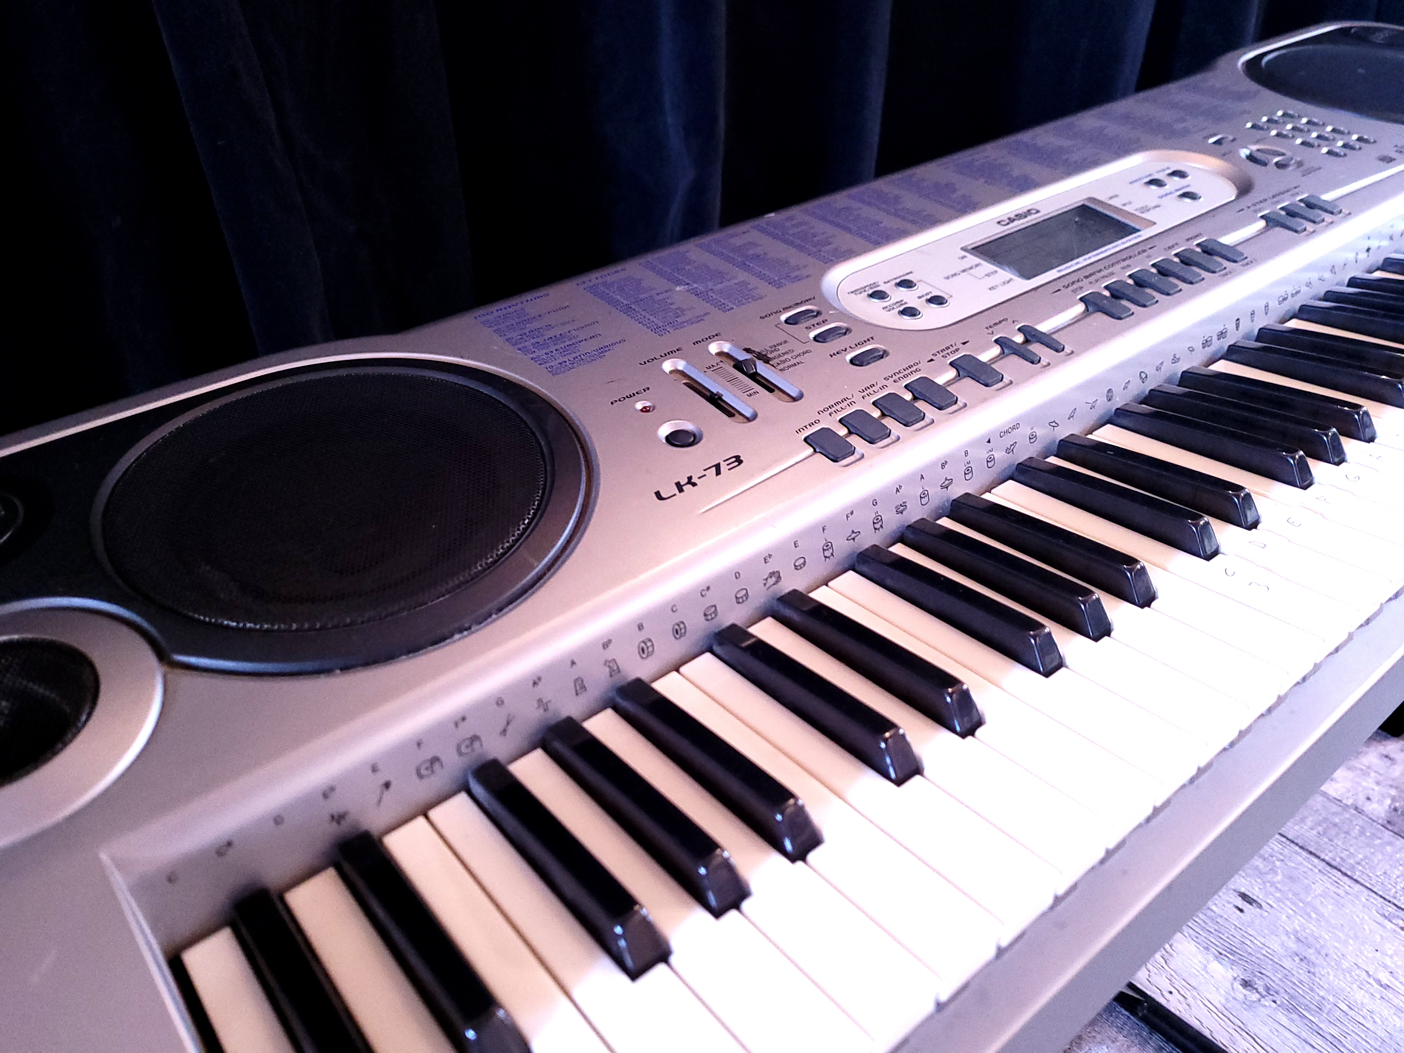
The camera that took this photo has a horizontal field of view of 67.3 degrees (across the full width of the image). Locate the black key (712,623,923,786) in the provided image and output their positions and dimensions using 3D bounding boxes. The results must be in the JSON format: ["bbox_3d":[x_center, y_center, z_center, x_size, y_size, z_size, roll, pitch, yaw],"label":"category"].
[{"bbox_3d":[0.034,0.053,0.337,0.010,0.013,0.088,-26,38,-30],"label":"black key"}]

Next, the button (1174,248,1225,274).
[{"bbox_3d":[0.258,-0.138,0.546,0.013,0.004,0.020,-26,48,-29],"label":"button"}]

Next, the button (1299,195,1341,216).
[{"bbox_3d":[0.359,-0.185,0.613,0.014,0.005,0.021,-26,49,-29],"label":"button"}]

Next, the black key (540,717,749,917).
[{"bbox_3d":[-0.019,0.079,0.303,0.011,0.013,0.088,-26,37,-29],"label":"black key"}]

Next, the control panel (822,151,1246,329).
[{"bbox_3d":[0.196,-0.161,0.578,0.325,0.011,0.083,-26,48,-29],"label":"control panel"}]

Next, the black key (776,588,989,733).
[{"bbox_3d":[0.057,0.042,0.352,0.011,0.012,0.087,-26,38,-29],"label":"black key"}]

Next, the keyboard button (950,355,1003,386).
[{"bbox_3d":[0.121,-0.067,0.461,0.011,0.004,0.022,-26,47,-30],"label":"keyboard button"}]

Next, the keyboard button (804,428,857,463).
[{"bbox_3d":[0.050,-0.033,0.411,0.013,0.004,0.018,-26,48,-29],"label":"keyboard button"}]

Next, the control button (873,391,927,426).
[{"bbox_3d":[0.082,-0.047,0.435,0.011,0.004,0.020,-26,47,-30],"label":"control button"}]

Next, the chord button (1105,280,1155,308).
[{"bbox_3d":[0.212,-0.113,0.521,0.011,0.004,0.025,-26,47,-30],"label":"chord button"}]

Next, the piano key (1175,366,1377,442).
[{"bbox_3d":[0.261,-0.058,0.479,0.011,0.013,0.088,-26,37,-29],"label":"piano key"}]

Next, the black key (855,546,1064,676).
[{"bbox_3d":[0.089,0.026,0.372,0.010,0.013,0.088,-26,38,-30],"label":"black key"}]

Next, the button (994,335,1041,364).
[{"bbox_3d":[0.141,-0.080,0.472,0.007,0.004,0.021,-26,48,-29],"label":"button"}]

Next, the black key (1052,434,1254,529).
[{"bbox_3d":[0.186,-0.021,0.433,0.011,0.012,0.087,-26,38,-29],"label":"black key"}]

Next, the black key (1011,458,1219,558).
[{"bbox_3d":[0.163,-0.011,0.419,0.010,0.013,0.088,-26,38,-30],"label":"black key"}]

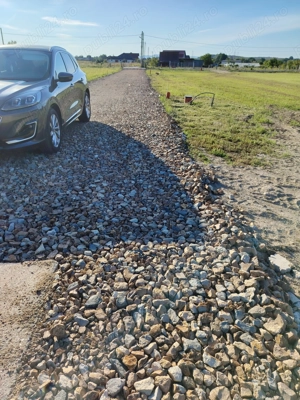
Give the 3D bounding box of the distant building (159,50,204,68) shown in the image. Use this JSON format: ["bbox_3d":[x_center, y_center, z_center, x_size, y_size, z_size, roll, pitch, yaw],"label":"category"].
[{"bbox_3d":[10.770,-48.740,95.792,14.570,4.906,9.000,3,27,5],"label":"distant building"}]

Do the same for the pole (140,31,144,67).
[{"bbox_3d":[-1.905,-39.961,73.939,0.550,8.655,0.450,0,26,0],"label":"pole"}]

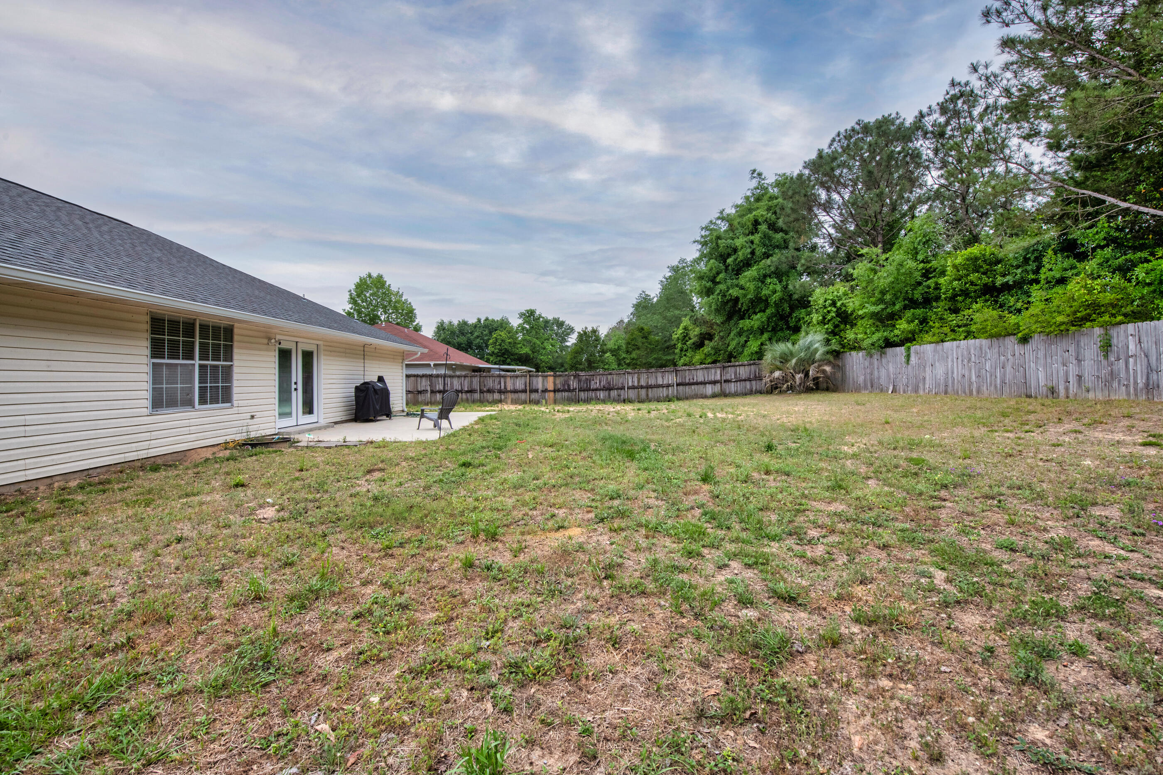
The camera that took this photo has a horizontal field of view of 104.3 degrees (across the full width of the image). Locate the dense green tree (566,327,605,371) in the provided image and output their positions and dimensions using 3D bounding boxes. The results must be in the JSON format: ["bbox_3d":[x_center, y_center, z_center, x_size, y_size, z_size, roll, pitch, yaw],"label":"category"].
[{"bbox_3d":[0.280,-1.737,31.000,2.741,4.876,2.741,0,1,0],"label":"dense green tree"}]

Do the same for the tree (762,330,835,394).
[{"bbox_3d":[10.009,-1.171,20.800,3.427,2.843,3.324,0,1,0],"label":"tree"}]

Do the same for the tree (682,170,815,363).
[{"bbox_3d":[10.323,-6.551,28.000,8.214,13.801,7.803,0,1,0],"label":"tree"}]

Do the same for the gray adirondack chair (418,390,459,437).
[{"bbox_3d":[-3.608,0.573,11.400,0.820,0.980,0.760,0,1,27],"label":"gray adirondack chair"}]

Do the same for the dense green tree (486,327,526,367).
[{"bbox_3d":[-6.076,-2.100,36.000,3.255,5.642,3.255,0,1,0],"label":"dense green tree"}]

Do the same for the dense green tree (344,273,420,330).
[{"bbox_3d":[-18.523,-4.956,42.000,7.257,11.362,6.895,0,1,0],"label":"dense green tree"}]

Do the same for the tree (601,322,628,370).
[{"bbox_3d":[2.336,-1.861,31.000,1.993,5.126,2.192,0,1,0],"label":"tree"}]

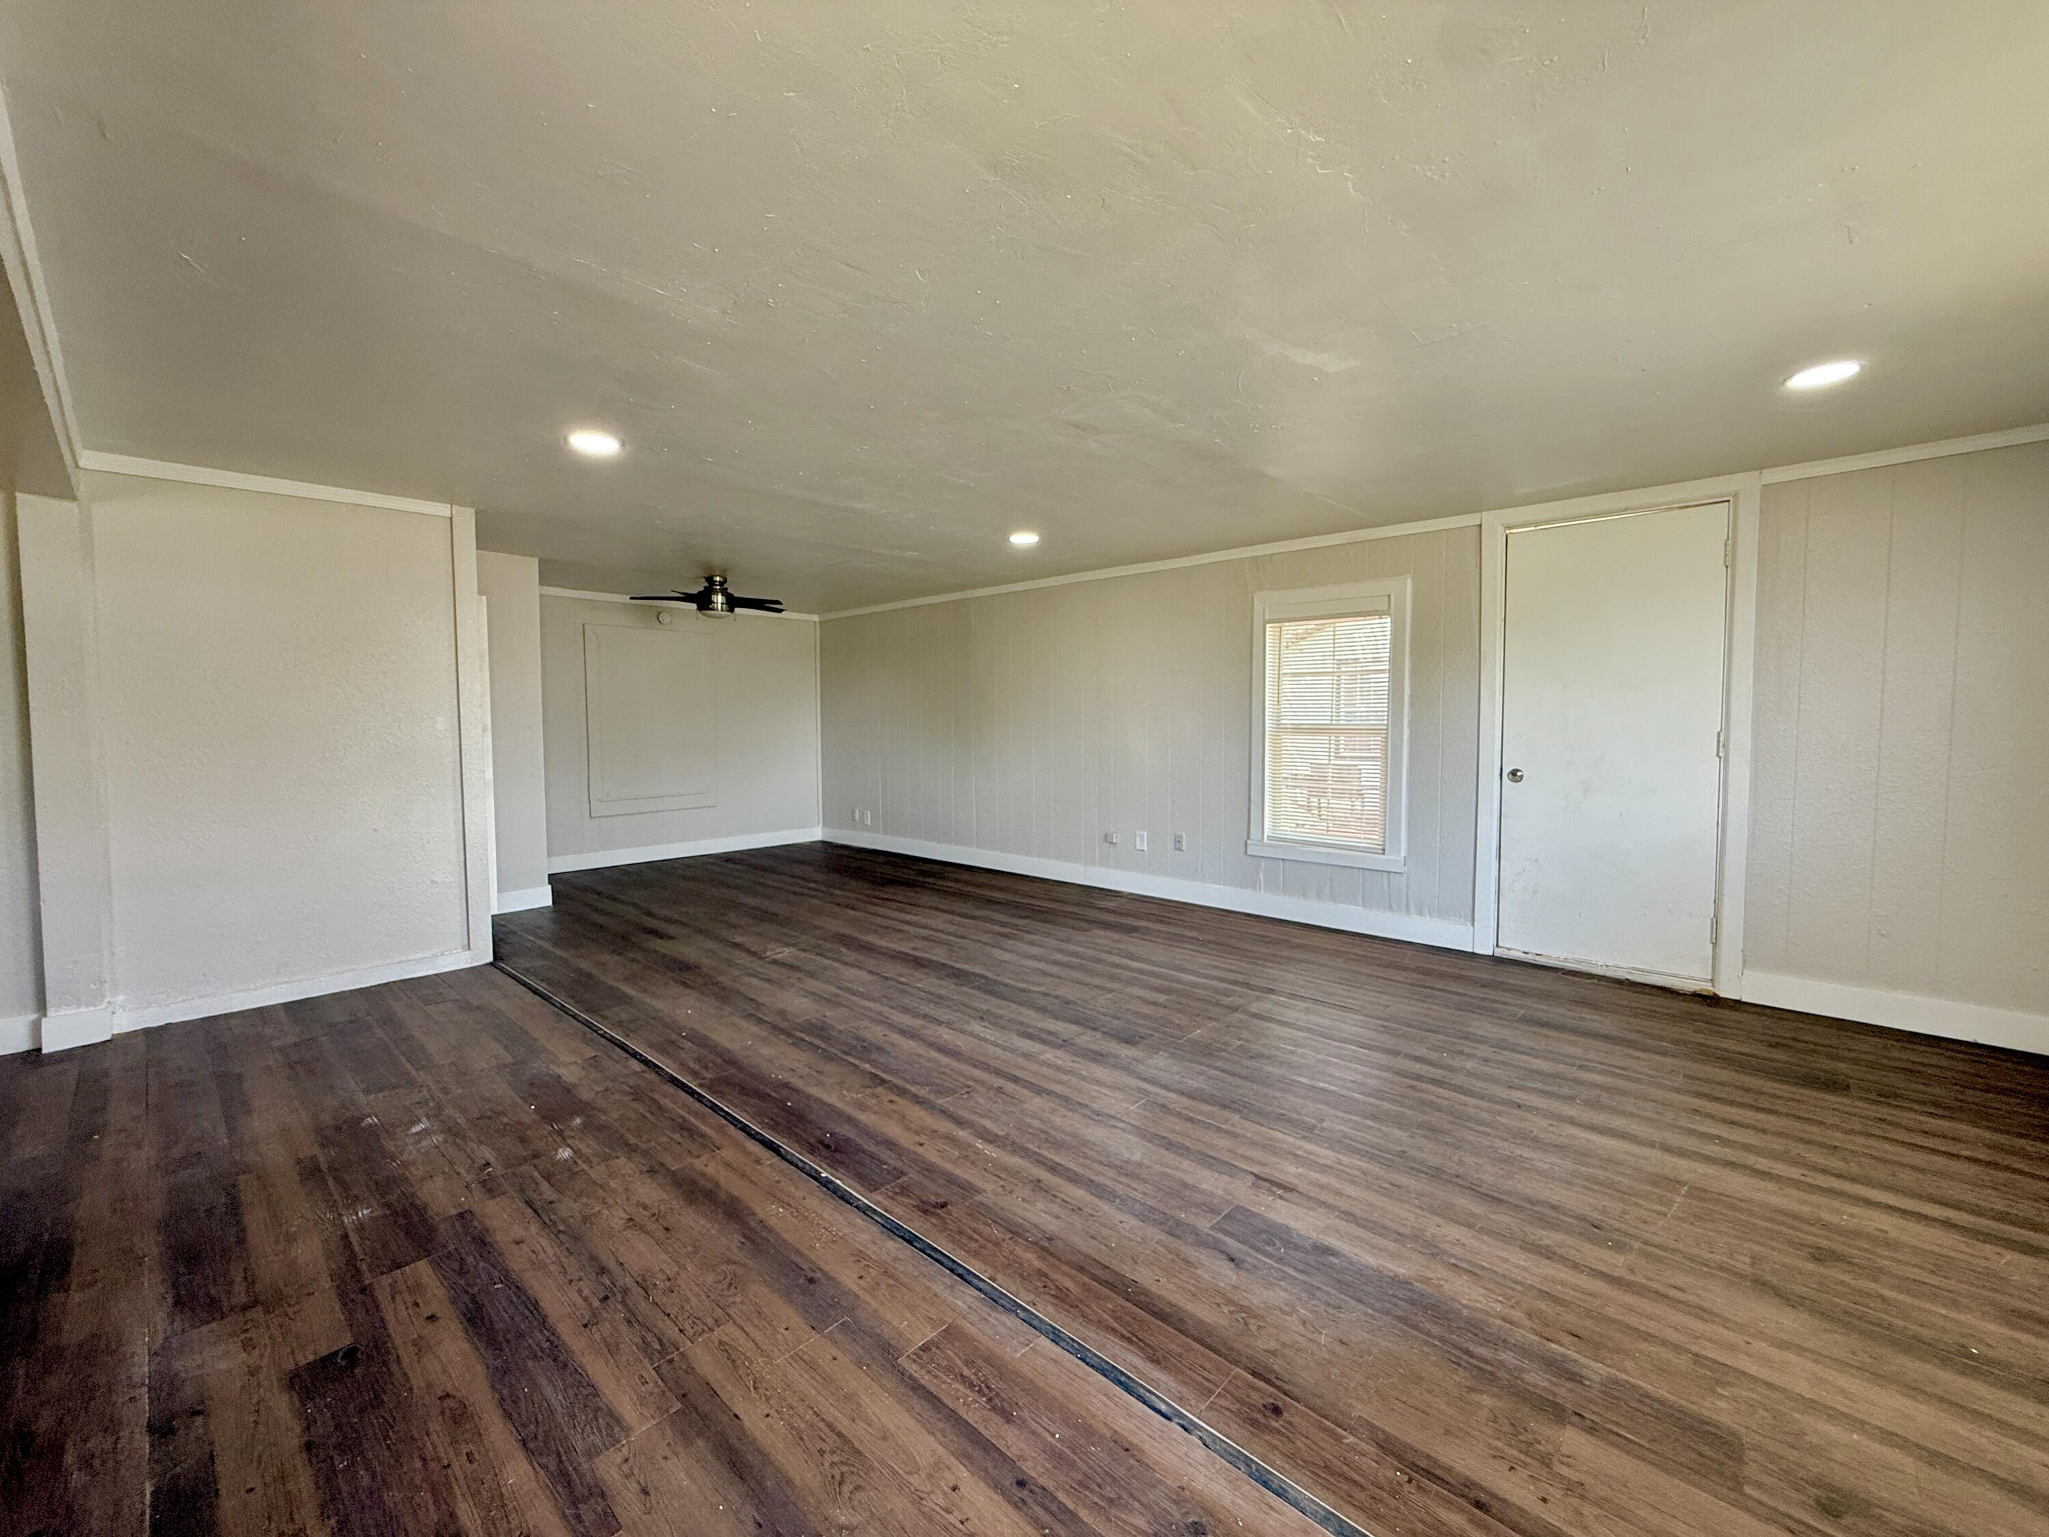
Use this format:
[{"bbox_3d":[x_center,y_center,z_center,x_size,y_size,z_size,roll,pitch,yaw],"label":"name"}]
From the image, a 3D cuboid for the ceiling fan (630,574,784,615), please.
[{"bbox_3d":[-2.219,-1.224,5.904,1.200,0.300,1.200,3,4,44],"label":"ceiling fan"}]

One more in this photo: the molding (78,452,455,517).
[{"bbox_3d":[-3.057,-1.169,3.445,0.022,0.061,1.143,3,4,44],"label":"molding"}]

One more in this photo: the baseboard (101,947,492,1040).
[{"bbox_3d":[-3.026,0.940,3.580,0.022,0.079,1.230,3,4,44],"label":"baseboard"}]

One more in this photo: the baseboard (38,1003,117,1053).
[{"bbox_3d":[-3.437,0.948,3.009,0.022,0.124,0.163,3,4,44],"label":"baseboard"}]

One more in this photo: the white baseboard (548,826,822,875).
[{"bbox_3d":[-2.906,0.718,7.377,0.020,0.133,2.622,3,4,44],"label":"white baseboard"}]

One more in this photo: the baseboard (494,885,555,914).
[{"bbox_3d":[-3.148,0.831,5.211,0.020,0.129,0.325,3,4,44],"label":"baseboard"}]

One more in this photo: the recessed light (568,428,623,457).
[{"bbox_3d":[-1.573,-1.184,3.027,0.175,0.022,0.175,3,4,44],"label":"recessed light"}]

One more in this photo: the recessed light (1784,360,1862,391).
[{"bbox_3d":[2.374,-1.164,2.466,0.175,0.022,0.175,3,4,44],"label":"recessed light"}]

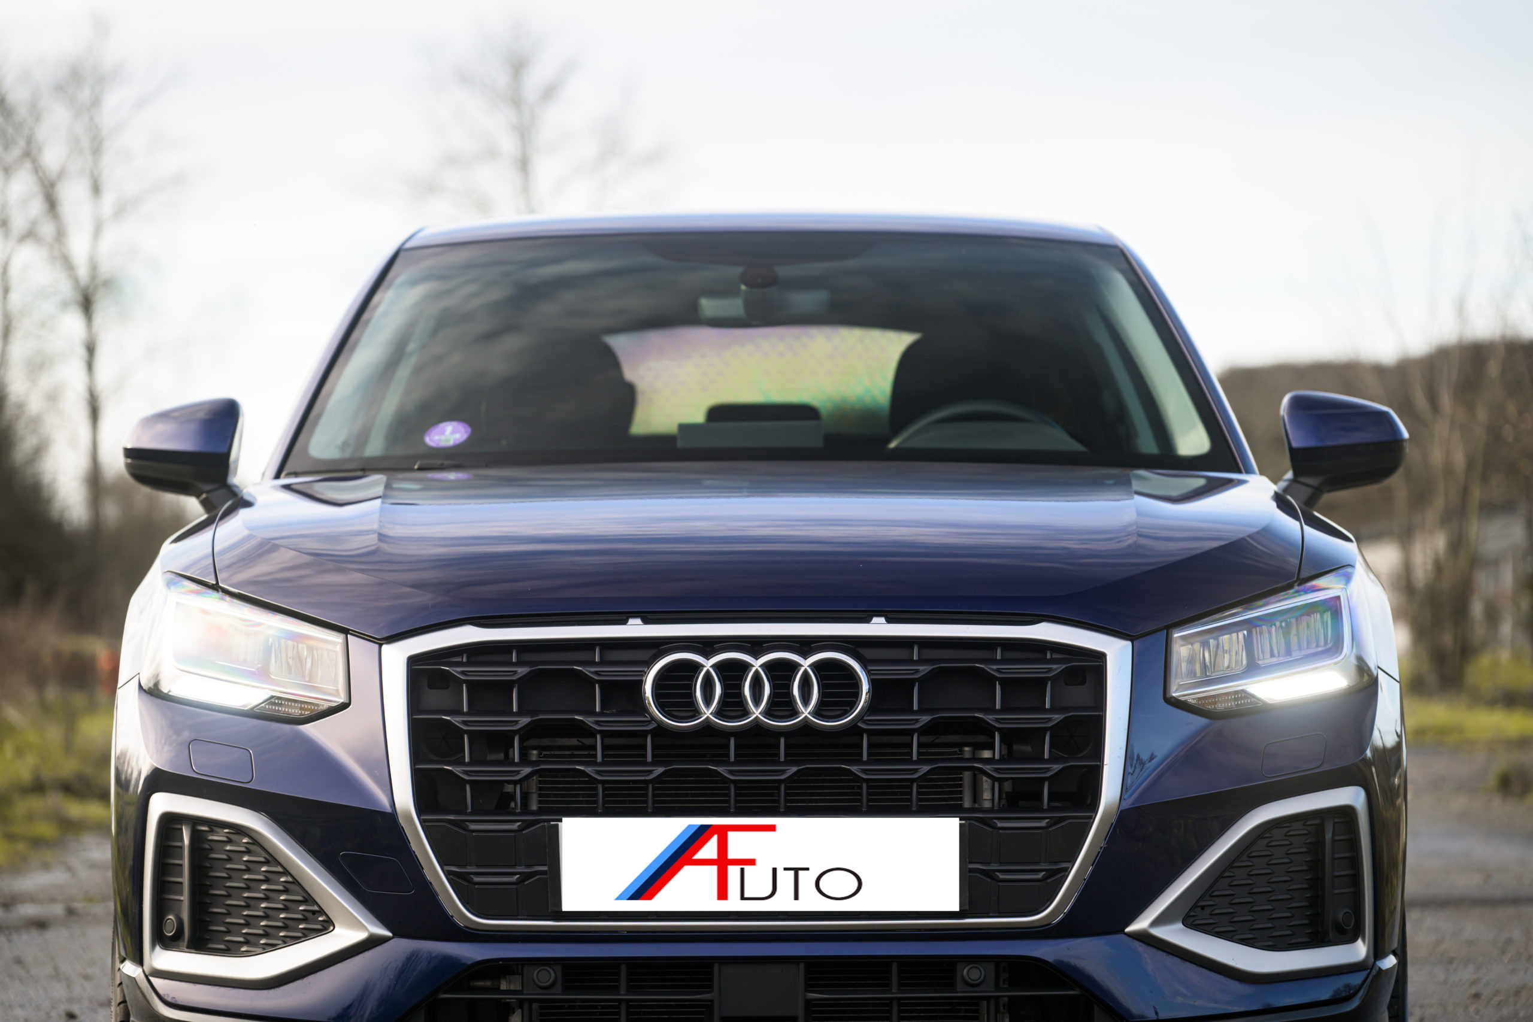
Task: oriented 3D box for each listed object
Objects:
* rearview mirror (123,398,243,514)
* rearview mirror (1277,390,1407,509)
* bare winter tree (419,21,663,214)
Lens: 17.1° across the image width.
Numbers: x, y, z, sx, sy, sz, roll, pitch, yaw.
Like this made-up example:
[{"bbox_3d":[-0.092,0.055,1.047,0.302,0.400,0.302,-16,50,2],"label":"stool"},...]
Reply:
[{"bbox_3d":[-0.915,-0.086,8.020,0.205,0.187,0.160,0,0,0],"label":"rearview mirror"},{"bbox_3d":[0.904,-0.096,8.020,0.205,0.187,0.160,0,0,0],"label":"rearview mirror"},{"bbox_3d":[-2.730,-2.400,60.000,3.500,6.900,3.300,0,0,0],"label":"bare winter tree"}]

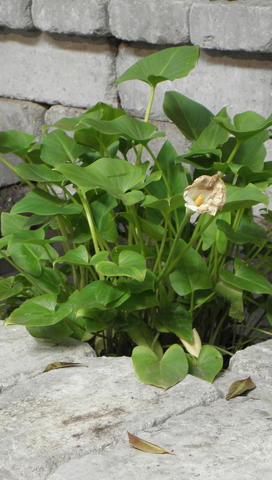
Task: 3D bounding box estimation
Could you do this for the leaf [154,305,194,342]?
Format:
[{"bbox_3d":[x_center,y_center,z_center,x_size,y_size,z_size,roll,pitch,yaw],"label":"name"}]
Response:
[{"bbox_3d":[0.054,0.120,2.040,0.045,0.045,0.050,-10,17,-29],"label":"leaf"}]

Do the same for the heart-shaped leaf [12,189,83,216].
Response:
[{"bbox_3d":[-0.150,-0.063,2.380,0.118,0.022,0.075,-13,31,-11],"label":"heart-shaped leaf"}]

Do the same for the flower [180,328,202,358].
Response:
[{"bbox_3d":[0.078,0.145,2.000,0.030,0.041,0.025,-4,15,-11],"label":"flower"}]

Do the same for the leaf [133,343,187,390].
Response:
[{"bbox_3d":[0.033,0.170,1.910,0.073,0.018,0.076,-3,43,-6],"label":"leaf"}]

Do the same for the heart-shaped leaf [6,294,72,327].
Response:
[{"bbox_3d":[-0.137,0.100,2.020,0.088,0.022,0.064,-15,33,-22],"label":"heart-shaped leaf"}]

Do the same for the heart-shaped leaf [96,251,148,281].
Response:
[{"bbox_3d":[-0.024,0.038,2.050,0.065,0.025,0.062,-21,42,-36],"label":"heart-shaped leaf"}]

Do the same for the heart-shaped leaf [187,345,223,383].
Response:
[{"bbox_3d":[0.089,0.161,1.850,0.046,0.015,0.053,-9,49,-7],"label":"heart-shaped leaf"}]

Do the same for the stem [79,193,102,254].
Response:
[{"bbox_3d":[-0.073,-0.026,2.300,0.009,0.102,0.009,-18,12,0],"label":"stem"}]

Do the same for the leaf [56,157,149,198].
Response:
[{"bbox_3d":[-0.049,-0.090,2.080,0.122,0.033,0.088,10,32,13],"label":"leaf"}]

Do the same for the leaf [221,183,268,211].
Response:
[{"bbox_3d":[0.159,-0.064,2.150,0.080,0.028,0.070,7,19,4],"label":"leaf"}]

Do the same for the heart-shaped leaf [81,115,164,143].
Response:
[{"bbox_3d":[-0.022,-0.172,2.200,0.122,0.030,0.085,6,18,4],"label":"heart-shaped leaf"}]

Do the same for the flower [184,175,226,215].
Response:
[{"bbox_3d":[0.105,-0.068,2.180,0.066,0.062,0.055,0,15,6],"label":"flower"}]

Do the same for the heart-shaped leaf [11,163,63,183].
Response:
[{"bbox_3d":[-0.156,-0.107,2.260,0.072,0.028,0.060,-6,15,-18],"label":"heart-shaped leaf"}]

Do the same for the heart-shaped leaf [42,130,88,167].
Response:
[{"bbox_3d":[-0.112,-0.142,2.230,0.066,0.072,0.020,-24,-24,3],"label":"heart-shaped leaf"}]

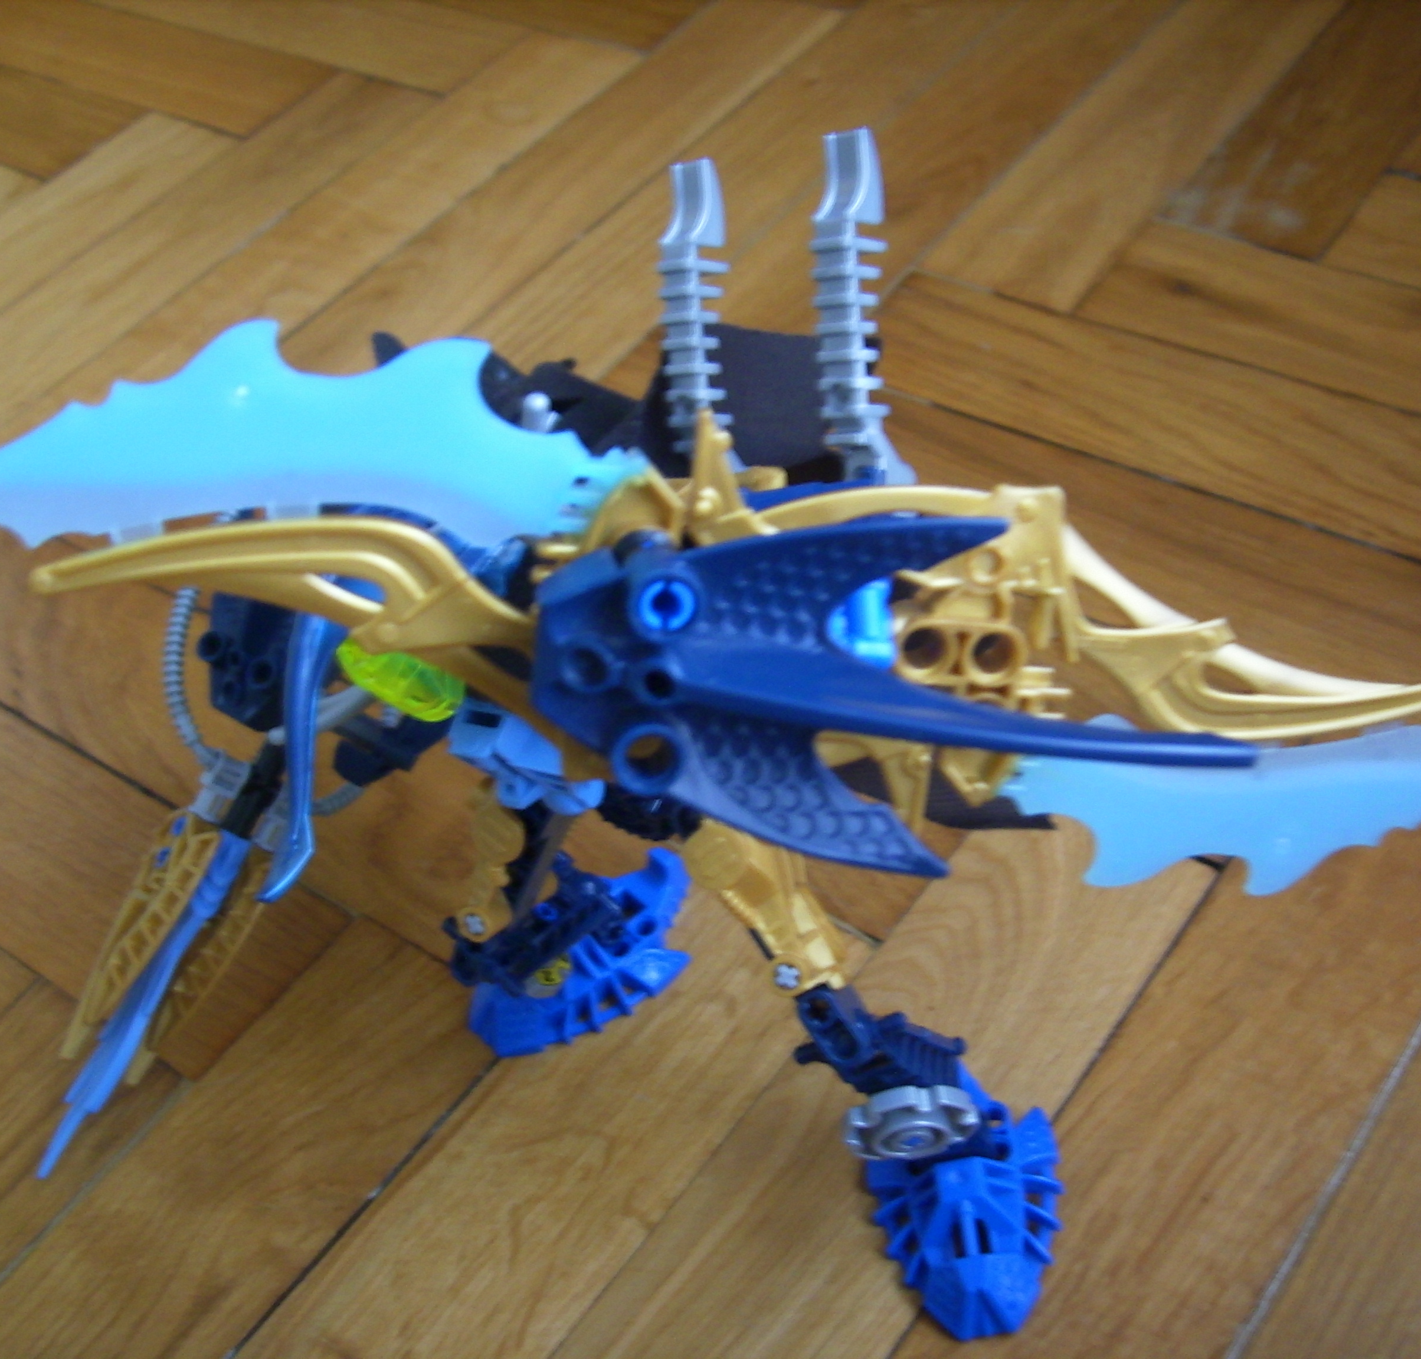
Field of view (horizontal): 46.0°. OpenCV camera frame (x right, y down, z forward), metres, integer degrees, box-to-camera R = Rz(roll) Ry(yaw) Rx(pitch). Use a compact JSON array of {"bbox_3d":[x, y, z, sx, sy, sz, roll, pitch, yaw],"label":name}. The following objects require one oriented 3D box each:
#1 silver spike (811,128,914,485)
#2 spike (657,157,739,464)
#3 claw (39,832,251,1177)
[{"bbox_3d":[0.022,-0.053,0.247,0.008,0.054,0.011,-3,0,38],"label":"silver spike"},{"bbox_3d":[-0.001,-0.056,0.268,0.008,0.054,0.011,-3,0,38],"label":"spike"},{"bbox_3d":[-0.117,0.065,0.343,0.018,0.007,0.075,-4,56,62],"label":"claw"}]

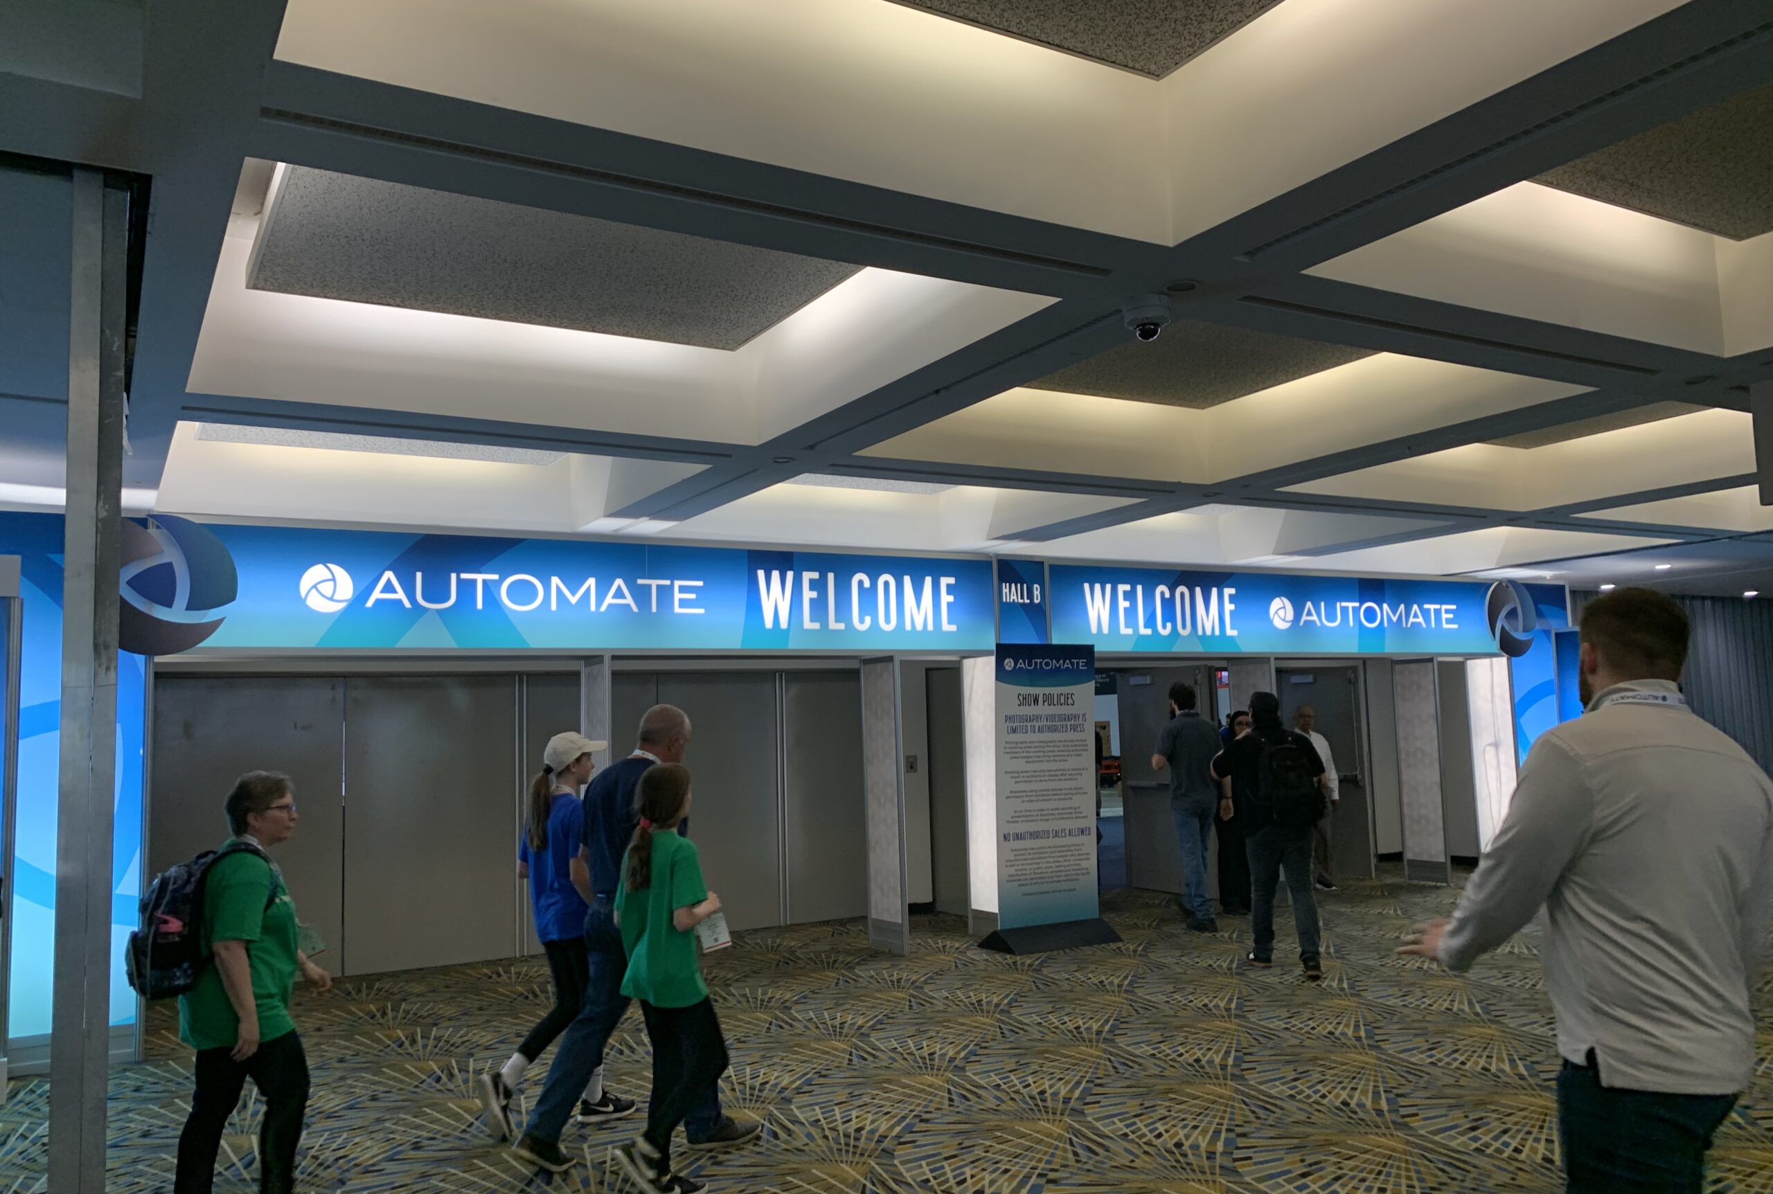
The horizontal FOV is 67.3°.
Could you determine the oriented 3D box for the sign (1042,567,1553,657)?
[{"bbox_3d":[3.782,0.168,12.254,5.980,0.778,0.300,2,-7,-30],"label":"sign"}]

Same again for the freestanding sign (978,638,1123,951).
[{"bbox_3d":[1.179,1.470,10.018,0.950,2.230,0.480,2,-7,-30],"label":"freestanding sign"}]

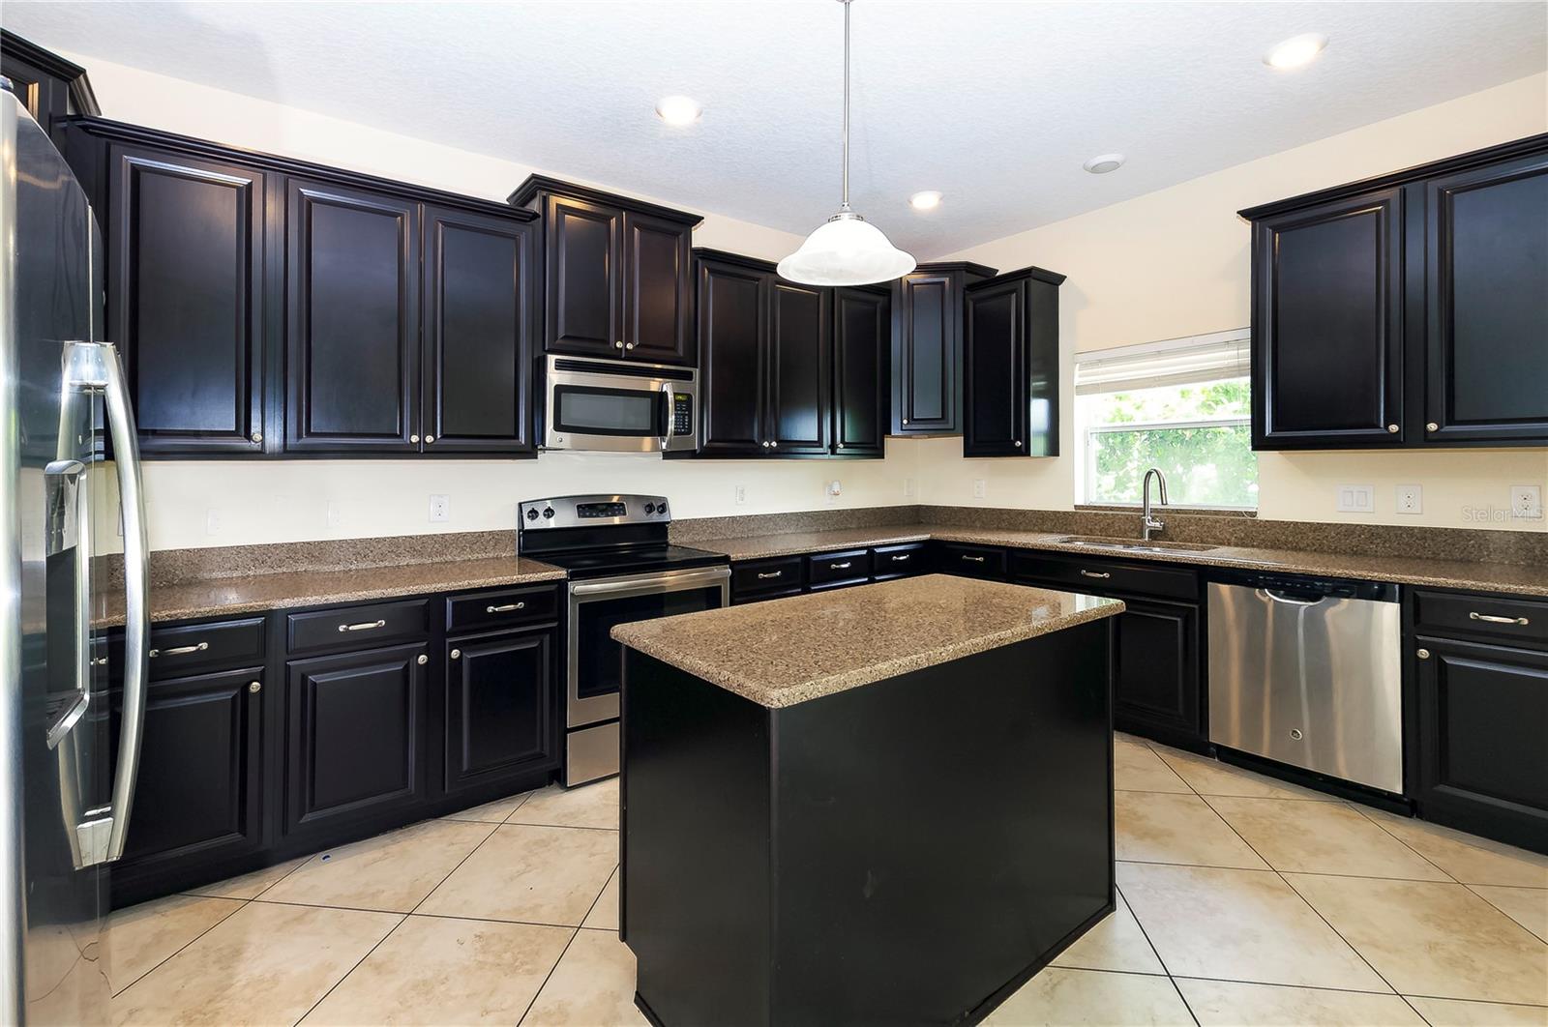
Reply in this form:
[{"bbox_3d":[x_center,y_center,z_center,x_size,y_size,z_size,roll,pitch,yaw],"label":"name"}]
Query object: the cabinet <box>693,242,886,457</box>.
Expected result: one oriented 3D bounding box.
[{"bbox_3d":[0.063,-0.830,3.755,1.366,1.029,0.385,-3,5,-36],"label":"cabinet"}]

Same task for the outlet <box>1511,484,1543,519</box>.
[{"bbox_3d":[2.798,-0.043,2.395,0.008,0.120,0.076,-3,5,-36],"label":"outlet"}]

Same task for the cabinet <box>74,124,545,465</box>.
[{"bbox_3d":[-1.665,-0.721,2.510,1.400,1.019,0.385,-3,5,-36],"label":"cabinet"}]

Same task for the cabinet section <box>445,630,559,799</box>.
[{"bbox_3d":[-1.213,0.740,2.729,0.441,0.582,0.564,-3,5,-37],"label":"cabinet section"}]

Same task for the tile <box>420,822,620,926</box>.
[{"bbox_3d":[-0.775,1.164,2.102,0.510,0.012,0.510,0,2,8],"label":"tile"}]

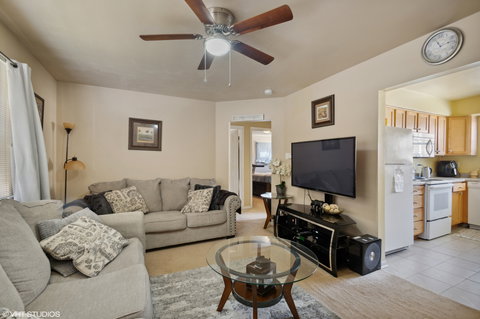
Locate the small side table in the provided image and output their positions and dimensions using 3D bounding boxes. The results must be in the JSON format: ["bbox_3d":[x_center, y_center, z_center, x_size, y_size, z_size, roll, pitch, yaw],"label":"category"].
[{"bbox_3d":[0.647,0.943,3.525,0.570,0.580,0.570,0,0,0],"label":"small side table"}]

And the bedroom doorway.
[{"bbox_3d":[0.208,0.229,4.097,0.890,2.000,0.120,0,0,15],"label":"bedroom doorway"}]

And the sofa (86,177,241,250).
[{"bbox_3d":[-1.206,0.782,3.185,2.280,0.890,1.020,0,0,-25],"label":"sofa"}]

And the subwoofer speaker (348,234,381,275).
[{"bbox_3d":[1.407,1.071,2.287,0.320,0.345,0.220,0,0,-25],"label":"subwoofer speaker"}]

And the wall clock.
[{"bbox_3d":[1.806,-1.008,1.783,0.050,0.300,0.300,0,0,-25],"label":"wall clock"}]

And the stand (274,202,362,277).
[{"bbox_3d":[1.012,0.978,2.757,0.560,0.520,1.230,0,0,-25],"label":"stand"}]

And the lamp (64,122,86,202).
[{"bbox_3d":[-2.497,0.333,2.989,0.370,1.780,0.280,0,0,-8],"label":"lamp"}]

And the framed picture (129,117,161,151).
[{"bbox_3d":[-1.705,-0.442,3.633,0.550,0.570,0.030,0,0,-25],"label":"framed picture"}]

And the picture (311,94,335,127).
[{"bbox_3d":[1.242,-0.702,2.992,0.030,0.435,0.435,0,0,-25],"label":"picture"}]

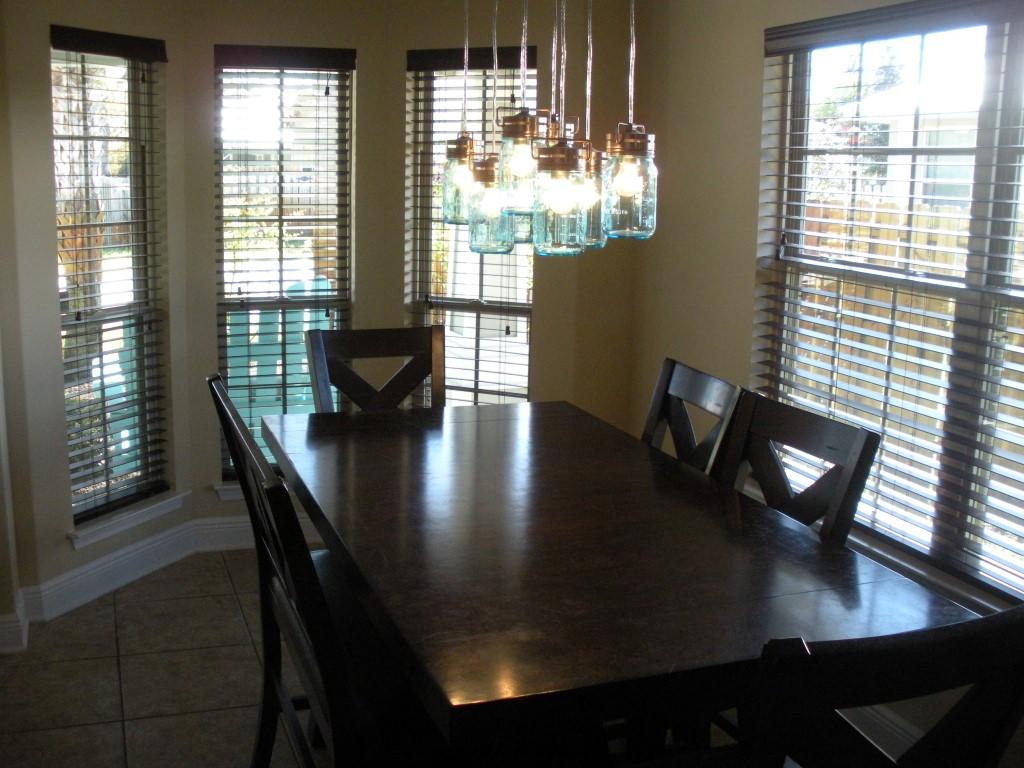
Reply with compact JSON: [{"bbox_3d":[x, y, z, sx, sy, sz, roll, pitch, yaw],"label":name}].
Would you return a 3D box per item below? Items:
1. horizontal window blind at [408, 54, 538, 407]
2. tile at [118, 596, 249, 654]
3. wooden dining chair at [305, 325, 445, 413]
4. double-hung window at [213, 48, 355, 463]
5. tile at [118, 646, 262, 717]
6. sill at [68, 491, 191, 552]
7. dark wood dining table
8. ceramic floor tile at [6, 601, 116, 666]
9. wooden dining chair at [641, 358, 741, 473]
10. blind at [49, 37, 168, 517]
[{"bbox_3d":[-0.173,-0.445,4.536,0.600,1.840,0.100,7,12,25],"label":"horizontal window blind"},{"bbox_3d":[-1.203,0.884,3.894,0.455,0.010,0.455,-3,11,-21],"label":"tile"},{"bbox_3d":[-0.393,0.396,3.580,0.480,1.110,0.540,-3,12,-22],"label":"wooden dining chair"},{"bbox_3d":[-0.959,-0.476,4.555,0.574,1.790,0.060,-2,11,-19],"label":"double-hung window"},{"bbox_3d":[-1.038,0.967,3.478,0.455,0.010,0.455,-3,11,-21],"label":"tile"},{"bbox_3d":[-1.545,0.535,4.278,0.110,0.068,0.683,6,12,22],"label":"sill"},{"bbox_3d":[0.029,0.700,2.548,0.961,0.920,1.851,-2,11,-20],"label":"dark wood dining table"},{"bbox_3d":[-1.610,0.902,3.735,0.420,0.010,0.455,-3,11,-21],"label":"ceramic floor tile"},{"bbox_3d":[0.291,0.517,3.043,0.540,1.110,0.480,-2,11,-18],"label":"wooden dining chair"},{"bbox_3d":[-1.513,-0.404,4.087,0.060,1.790,0.575,6,12,22],"label":"blind"}]

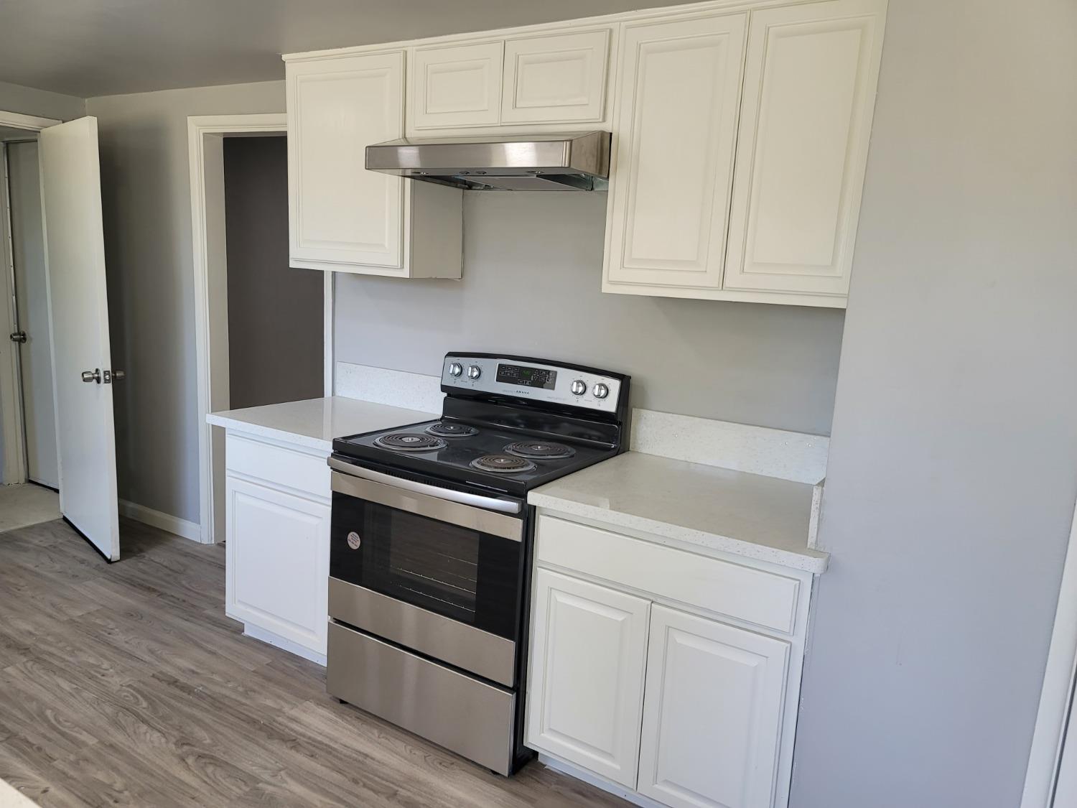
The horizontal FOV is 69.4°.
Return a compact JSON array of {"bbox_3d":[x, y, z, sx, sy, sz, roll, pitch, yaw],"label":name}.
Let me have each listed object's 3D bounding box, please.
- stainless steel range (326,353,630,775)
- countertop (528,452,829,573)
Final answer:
[{"bbox_3d":[-0.212,0.458,2.643,0.757,1.180,0.705,9,12,31],"label":"stainless steel range"},{"bbox_3d":[0.478,0.270,2.220,0.781,0.034,0.662,9,12,31],"label":"countertop"}]

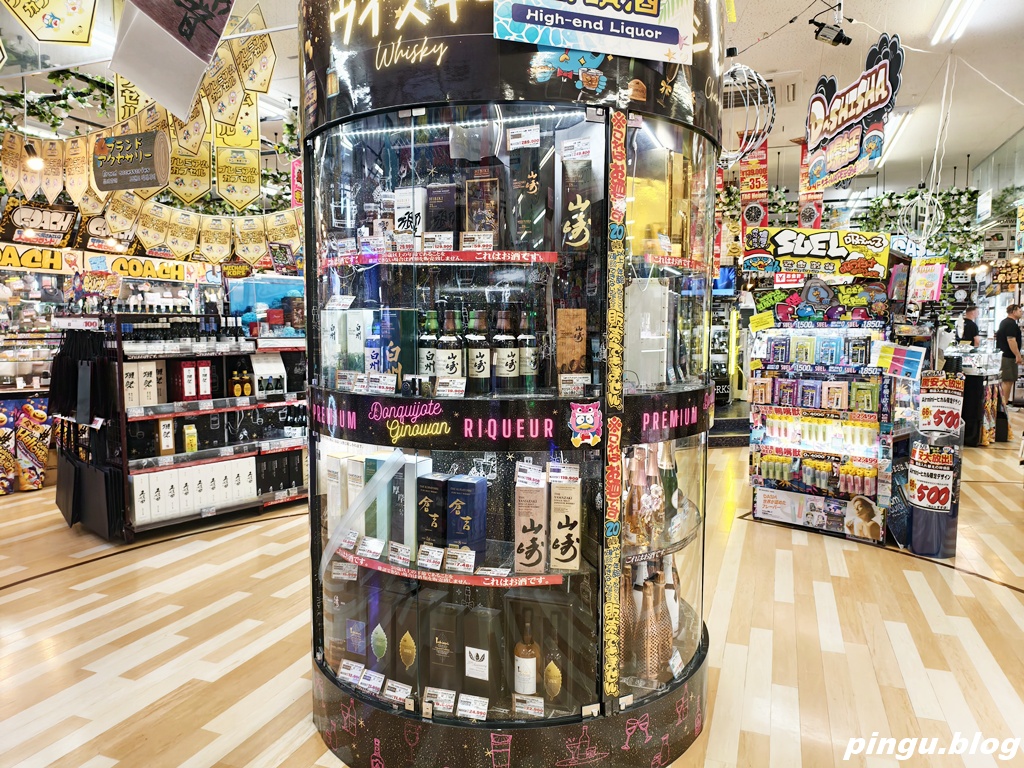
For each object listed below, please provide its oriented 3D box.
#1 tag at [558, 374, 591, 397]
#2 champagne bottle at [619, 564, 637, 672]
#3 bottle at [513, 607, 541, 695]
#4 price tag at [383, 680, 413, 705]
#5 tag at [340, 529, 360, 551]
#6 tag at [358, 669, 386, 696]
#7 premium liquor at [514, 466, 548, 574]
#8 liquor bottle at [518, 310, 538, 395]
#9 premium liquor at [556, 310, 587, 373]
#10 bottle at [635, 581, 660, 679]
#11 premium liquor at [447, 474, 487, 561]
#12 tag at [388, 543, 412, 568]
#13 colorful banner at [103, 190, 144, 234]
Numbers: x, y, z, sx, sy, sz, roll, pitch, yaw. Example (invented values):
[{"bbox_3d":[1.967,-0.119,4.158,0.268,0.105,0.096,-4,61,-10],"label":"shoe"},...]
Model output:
[{"bbox_3d":[0.204,0.005,2.193,0.105,0.074,0.005,-1,-1,0],"label":"tag"},{"bbox_3d":[0.442,0.877,2.617,0.088,0.345,0.088,0,5,0],"label":"champagne bottle"},{"bbox_3d":[0.054,0.925,2.378,0.085,0.294,0.085,1,5,12],"label":"bottle"},{"bbox_3d":[-0.398,1.073,2.371,0.105,0.071,0.005,3,-15,30],"label":"price tag"},{"bbox_3d":[-0.613,0.569,2.526,0.105,0.071,0.005,4,-18,40],"label":"tag"},{"bbox_3d":[-0.509,1.082,2.475,0.102,0.069,0.005,3,-23,32],"label":"tag"},{"bbox_3d":[0.063,0.456,2.178,0.091,0.274,0.092,1,4,7],"label":"premium liquor"},{"bbox_3d":[0.053,-0.110,2.315,0.080,0.285,0.080,0,5,5],"label":"liquor bottle"},{"bbox_3d":[0.191,-0.107,2.211,0.091,0.271,0.090,0,6,0],"label":"premium liquor"},{"bbox_3d":[0.496,0.890,2.460,0.091,0.340,0.091,0,6,0],"label":"bottle"},{"bbox_3d":[-0.152,0.472,2.346,0.101,0.289,0.100,2,5,19],"label":"premium liquor"},{"bbox_3d":[-0.377,0.571,2.288,0.088,0.070,0.010,4,1,29],"label":"tag"},{"bbox_3d":[-3.437,-1.534,6.050,0.272,0.400,0.010,24,5,-2],"label":"colorful banner"}]

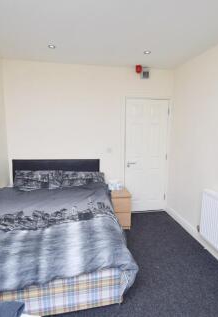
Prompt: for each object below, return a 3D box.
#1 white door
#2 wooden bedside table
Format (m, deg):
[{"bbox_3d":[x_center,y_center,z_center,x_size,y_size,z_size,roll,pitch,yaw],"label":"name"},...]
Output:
[{"bbox_3d":[0.648,-0.011,3.469,0.760,1.980,0.050,-1,9,-9],"label":"white door"},{"bbox_3d":[0.113,0.770,3.074,0.400,0.570,0.330,-1,9,-9],"label":"wooden bedside table"}]

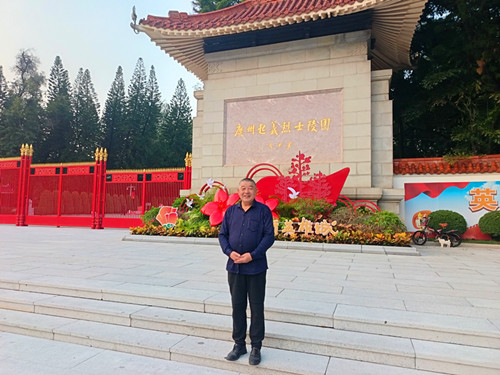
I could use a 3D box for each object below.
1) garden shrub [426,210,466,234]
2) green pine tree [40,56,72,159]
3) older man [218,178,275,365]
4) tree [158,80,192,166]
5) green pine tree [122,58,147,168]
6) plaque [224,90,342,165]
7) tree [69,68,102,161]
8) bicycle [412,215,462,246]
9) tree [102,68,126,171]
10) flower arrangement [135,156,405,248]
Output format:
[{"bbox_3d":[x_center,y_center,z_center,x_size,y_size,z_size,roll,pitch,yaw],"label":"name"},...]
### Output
[{"bbox_3d":[6.300,1.211,11.059,1.115,0.953,1.200,-1,-3,19],"label":"garden shrub"},{"bbox_3d":[-19.478,-5.259,34.627,3.600,15.949,3.600,-1,-3,19],"label":"green pine tree"},{"bbox_3d":[-0.029,0.780,3.412,0.560,1.700,0.360,0,-3,3],"label":"older man"},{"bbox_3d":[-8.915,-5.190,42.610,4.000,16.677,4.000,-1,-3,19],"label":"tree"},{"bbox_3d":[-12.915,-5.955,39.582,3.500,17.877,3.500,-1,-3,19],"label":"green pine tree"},{"bbox_3d":[1.099,-2.079,12.459,4.347,2.516,0.150,-1,-3,19],"label":"plaque"},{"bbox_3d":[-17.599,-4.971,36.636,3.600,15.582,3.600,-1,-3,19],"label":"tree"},{"bbox_3d":[5.484,1.281,10.172,1.290,0.879,0.480,-1,-3,25],"label":"bicycle"},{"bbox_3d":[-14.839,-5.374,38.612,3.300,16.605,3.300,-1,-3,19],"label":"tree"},{"bbox_3d":[0.428,0.291,10.928,8.200,2.771,2.250,-1,-3,19],"label":"flower arrangement"}]

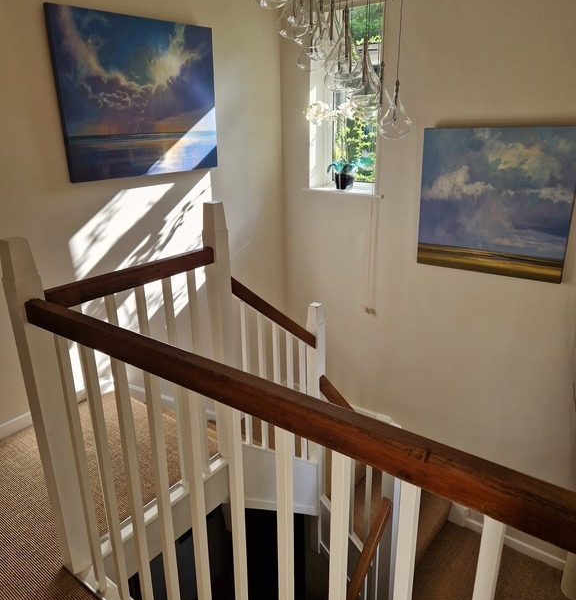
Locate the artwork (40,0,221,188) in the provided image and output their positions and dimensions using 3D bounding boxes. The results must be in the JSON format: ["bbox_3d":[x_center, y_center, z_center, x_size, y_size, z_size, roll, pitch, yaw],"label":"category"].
[{"bbox_3d":[-0.702,-0.997,2.542,0.040,0.720,0.924,13,24,35],"label":"artwork"}]

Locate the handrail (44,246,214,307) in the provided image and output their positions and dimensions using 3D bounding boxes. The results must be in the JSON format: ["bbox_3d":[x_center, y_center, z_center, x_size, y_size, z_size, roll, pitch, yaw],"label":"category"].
[{"bbox_3d":[-0.487,-0.080,1.639,0.051,0.062,0.649,13,24,35],"label":"handrail"}]

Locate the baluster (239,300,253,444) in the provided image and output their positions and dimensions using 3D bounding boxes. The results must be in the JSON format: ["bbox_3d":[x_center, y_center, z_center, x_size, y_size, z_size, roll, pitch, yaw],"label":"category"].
[{"bbox_3d":[-0.177,0.328,2.194,0.025,0.675,0.025,13,24,35],"label":"baluster"}]

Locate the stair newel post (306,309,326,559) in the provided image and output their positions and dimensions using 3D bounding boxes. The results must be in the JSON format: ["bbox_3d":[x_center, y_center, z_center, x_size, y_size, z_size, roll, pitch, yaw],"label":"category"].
[{"bbox_3d":[0.148,0.753,2.786,0.066,1.548,0.067,13,24,35],"label":"stair newel post"}]

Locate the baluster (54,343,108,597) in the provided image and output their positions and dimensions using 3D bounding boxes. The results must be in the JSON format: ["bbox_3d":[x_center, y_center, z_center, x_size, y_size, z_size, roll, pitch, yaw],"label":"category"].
[{"bbox_3d":[-0.566,0.479,1.405,0.025,0.846,0.025,13,24,35],"label":"baluster"}]

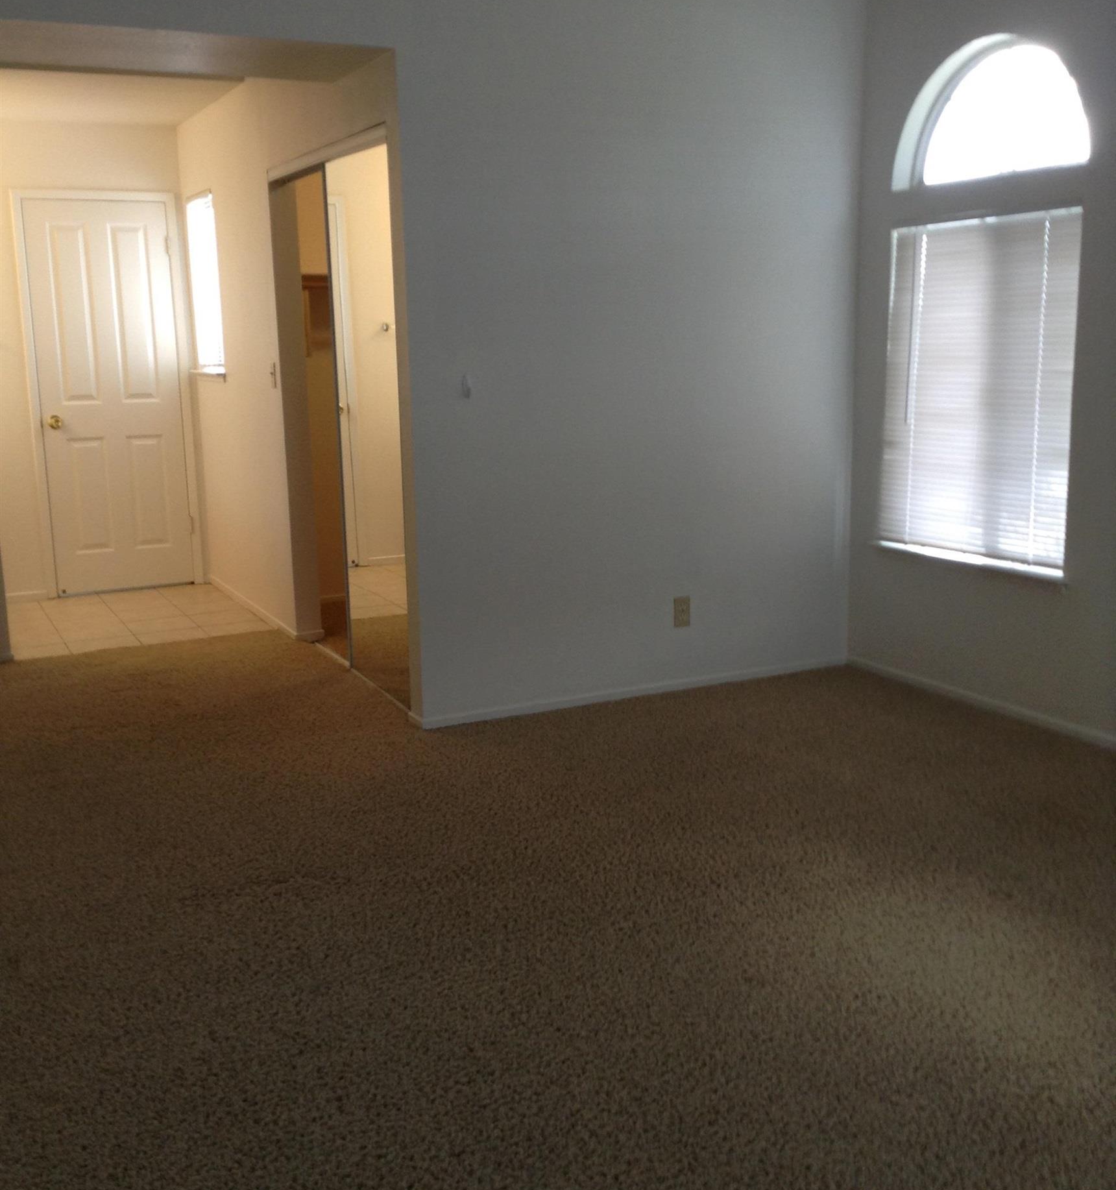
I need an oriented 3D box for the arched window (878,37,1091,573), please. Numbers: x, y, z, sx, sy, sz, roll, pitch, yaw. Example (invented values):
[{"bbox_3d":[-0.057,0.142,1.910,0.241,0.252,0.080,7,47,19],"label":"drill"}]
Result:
[{"bbox_3d":[1.463,-0.983,4.841,0.120,1.720,0.920,-6,12,-25],"label":"arched window"}]

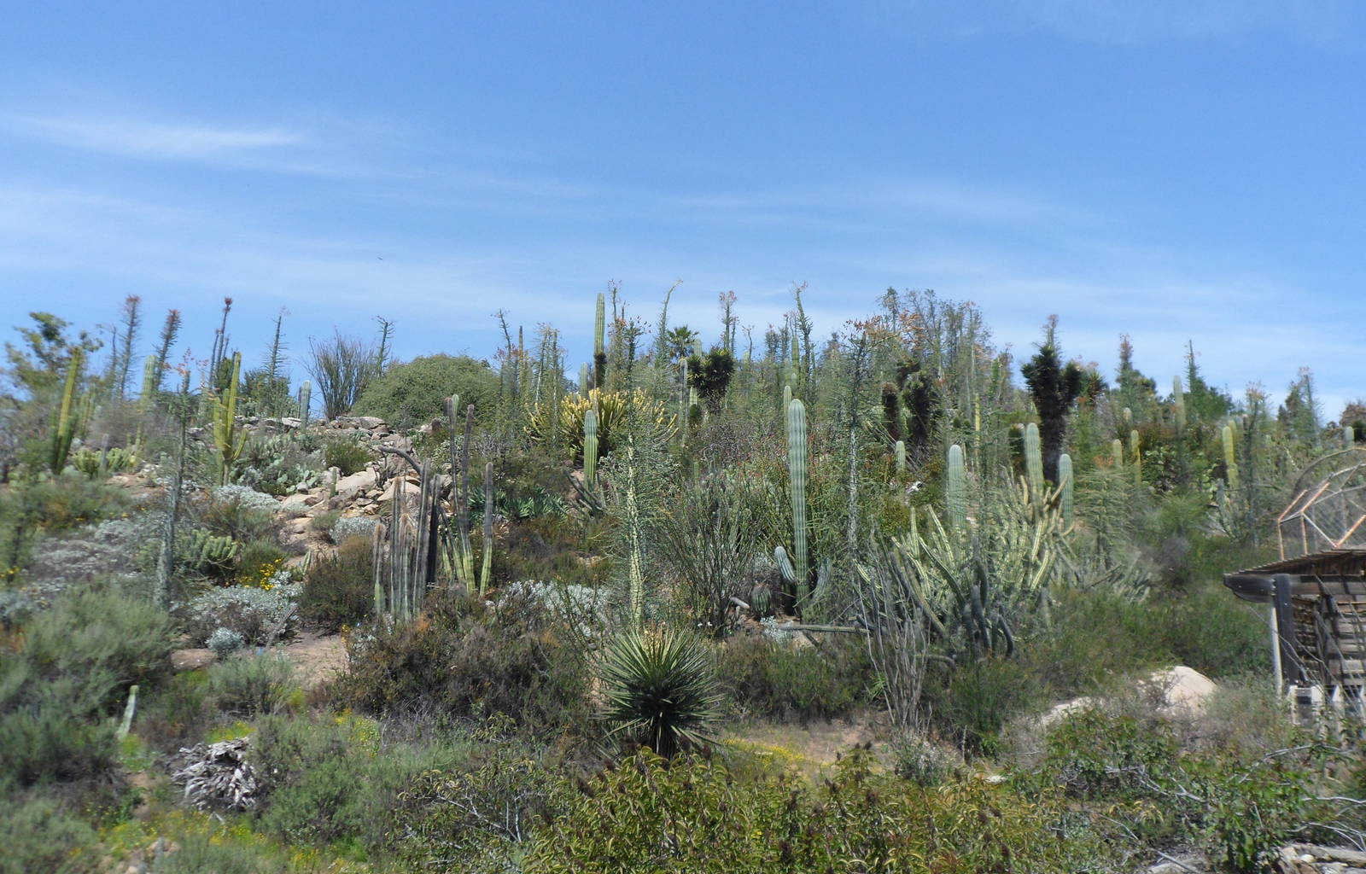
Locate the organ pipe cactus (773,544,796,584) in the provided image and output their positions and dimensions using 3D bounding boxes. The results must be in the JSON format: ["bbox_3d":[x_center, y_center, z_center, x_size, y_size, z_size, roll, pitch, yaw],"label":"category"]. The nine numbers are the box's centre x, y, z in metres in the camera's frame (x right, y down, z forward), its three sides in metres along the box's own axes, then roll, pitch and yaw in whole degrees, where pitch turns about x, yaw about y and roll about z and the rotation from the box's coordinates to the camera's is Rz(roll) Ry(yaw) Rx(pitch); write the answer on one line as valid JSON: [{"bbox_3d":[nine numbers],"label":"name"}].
[{"bbox_3d":[1.863,2.331,19.481,0.420,0.737,0.330,-1,-9,5],"label":"organ pipe cactus"}]

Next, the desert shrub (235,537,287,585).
[{"bbox_3d":[-7.127,2.090,18.000,0.807,0.808,0.767,4,-11,-21],"label":"desert shrub"}]

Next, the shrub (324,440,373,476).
[{"bbox_3d":[-8.766,0.529,27.871,1.256,0.954,1.150,3,-9,-17],"label":"shrub"}]

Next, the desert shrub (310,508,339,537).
[{"bbox_3d":[-6.898,1.642,20.500,0.566,0.555,0.566,3,-11,-18],"label":"desert shrub"}]

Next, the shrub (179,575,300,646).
[{"bbox_3d":[-6.558,2.576,15.800,1.640,1.047,1.312,4,-11,-22],"label":"shrub"}]

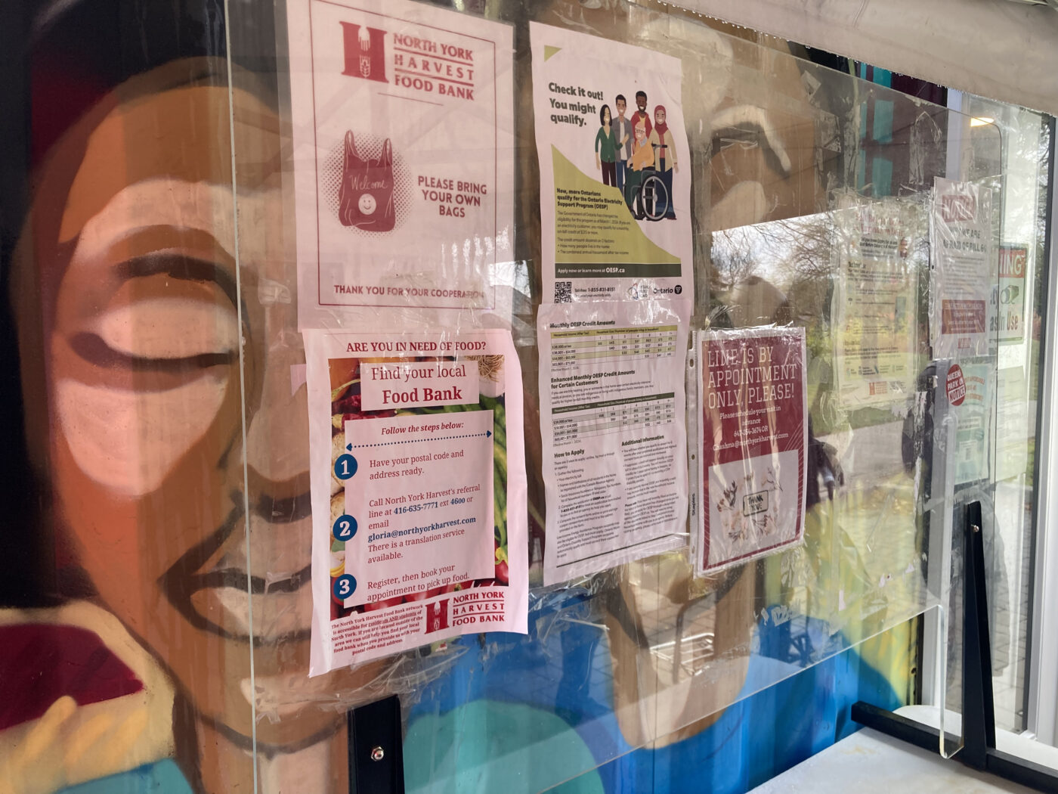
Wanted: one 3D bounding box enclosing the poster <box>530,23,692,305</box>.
[{"bbox_3d":[0.090,-0.218,0.876,0.216,0.279,0.010,-6,7,-39],"label":"poster"}]

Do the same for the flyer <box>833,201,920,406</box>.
[{"bbox_3d":[0.504,-0.132,1.226,0.226,0.282,0.010,-5,7,-39],"label":"flyer"}]

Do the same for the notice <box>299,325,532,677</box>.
[{"bbox_3d":[-0.089,0.083,0.744,0.216,0.279,0.020,-4,6,-40],"label":"notice"}]

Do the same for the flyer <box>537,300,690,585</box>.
[{"bbox_3d":[0.099,0.041,0.903,0.216,0.279,0.010,-6,7,-39],"label":"flyer"}]

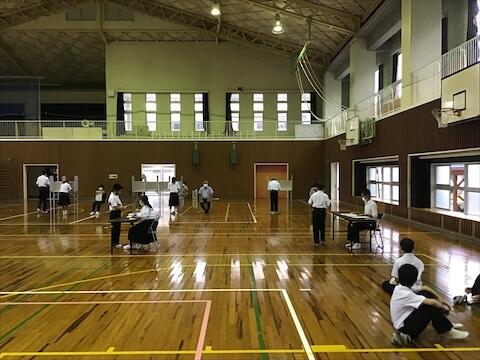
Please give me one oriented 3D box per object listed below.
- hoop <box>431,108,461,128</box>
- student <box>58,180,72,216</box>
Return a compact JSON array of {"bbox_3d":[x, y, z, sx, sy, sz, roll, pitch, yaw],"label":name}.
[{"bbox_3d":[4.767,-1.416,9.900,0.640,0.460,0.470,0,1,-1],"label":"hoop"},{"bbox_3d":[-6.932,0.678,17.064,0.500,1.330,0.400,0,1,9],"label":"student"}]

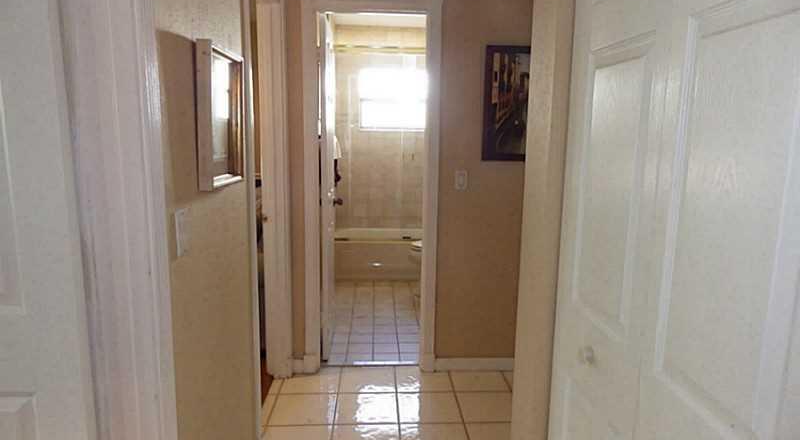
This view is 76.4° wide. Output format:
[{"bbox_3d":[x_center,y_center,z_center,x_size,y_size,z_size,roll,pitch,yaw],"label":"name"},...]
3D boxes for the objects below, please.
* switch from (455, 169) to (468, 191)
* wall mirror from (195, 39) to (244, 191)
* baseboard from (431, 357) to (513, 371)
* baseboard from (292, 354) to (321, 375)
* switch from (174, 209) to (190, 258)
[{"bbox_3d":[0.345,-0.227,2.864,0.072,0.117,0.012,0,8,-3],"label":"switch"},{"bbox_3d":[-0.542,-0.314,1.560,0.045,0.400,0.340,0,9,-3],"label":"wall mirror"},{"bbox_3d":[0.460,0.858,3.016,0.512,0.090,0.019,0,8,-3],"label":"baseboard"},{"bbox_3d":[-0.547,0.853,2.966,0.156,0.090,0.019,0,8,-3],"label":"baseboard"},{"bbox_3d":[-0.551,0.027,1.304,0.012,0.122,0.090,0,8,-3],"label":"switch"}]

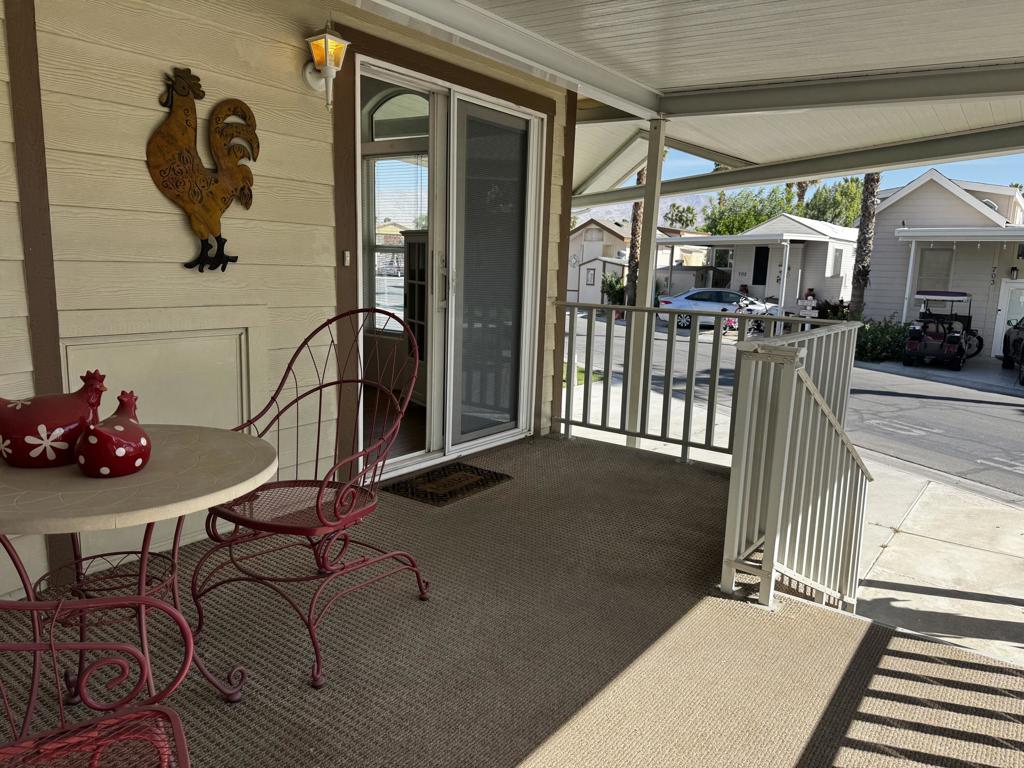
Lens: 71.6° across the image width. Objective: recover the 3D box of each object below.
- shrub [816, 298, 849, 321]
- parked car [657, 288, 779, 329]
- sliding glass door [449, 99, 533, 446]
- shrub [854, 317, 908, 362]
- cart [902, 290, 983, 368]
[{"bbox_3d":[9.980,-1.969,22.339,1.150,1.280,1.100,9,12,36],"label":"shrub"},{"bbox_3d":[7.663,-2.784,26.298,4.600,1.450,1.810,5,10,17],"label":"parked car"},{"bbox_3d":[-0.137,-0.627,4.279,0.040,1.943,0.711,9,12,36],"label":"sliding glass door"},{"bbox_3d":[9.196,-1.115,17.633,1.250,1.060,1.100,9,12,36],"label":"shrub"},{"bbox_3d":[10.209,-1.322,16.910,1.200,1.770,2.400,8,12,34],"label":"cart"}]

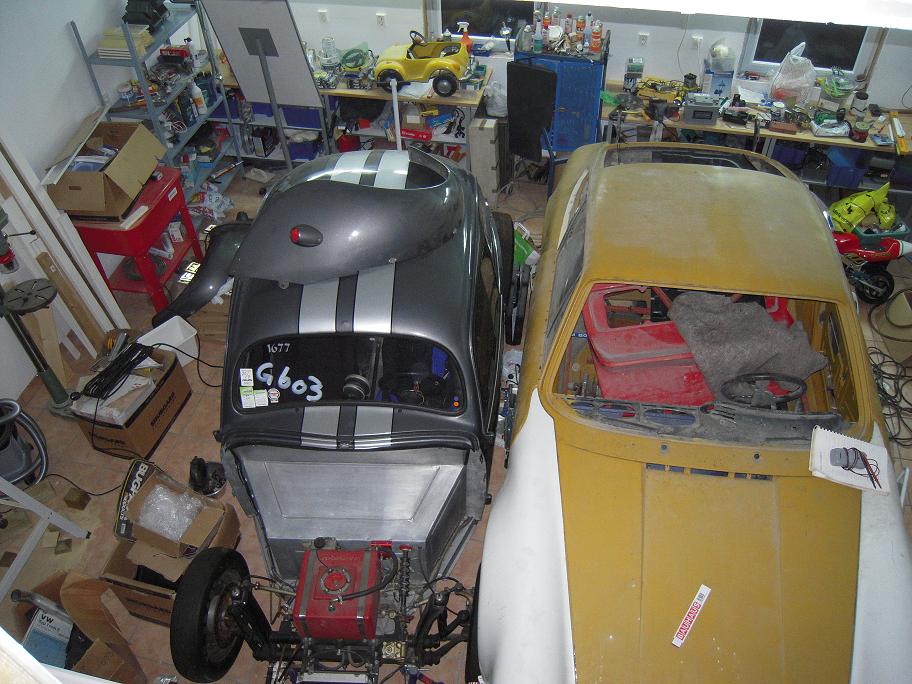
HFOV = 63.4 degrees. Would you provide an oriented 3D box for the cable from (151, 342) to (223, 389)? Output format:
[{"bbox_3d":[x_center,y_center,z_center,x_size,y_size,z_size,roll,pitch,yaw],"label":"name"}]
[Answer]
[{"bbox_3d":[-1.742,0.110,4.878,0.380,0.270,0.280,10,46,12],"label":"cable"}]

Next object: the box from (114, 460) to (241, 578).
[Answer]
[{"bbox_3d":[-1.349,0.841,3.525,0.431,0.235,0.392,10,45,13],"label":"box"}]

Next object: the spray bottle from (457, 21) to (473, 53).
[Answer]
[{"bbox_3d":[0.072,-2.428,5.906,0.122,0.260,0.083,10,45,13],"label":"spray bottle"}]

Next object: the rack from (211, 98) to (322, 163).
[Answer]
[{"bbox_3d":[-1.580,-2.077,6.735,1.050,0.660,0.500,10,46,12],"label":"rack"}]

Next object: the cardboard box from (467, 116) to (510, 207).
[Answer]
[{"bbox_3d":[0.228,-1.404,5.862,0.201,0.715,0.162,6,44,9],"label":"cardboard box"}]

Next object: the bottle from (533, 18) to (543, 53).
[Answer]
[{"bbox_3d":[0.619,-2.324,5.582,0.075,0.275,0.078,10,46,12],"label":"bottle"}]

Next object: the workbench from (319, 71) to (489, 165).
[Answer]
[{"bbox_3d":[-0.381,-1.912,6.510,1.400,0.820,0.660,10,46,12],"label":"workbench"}]

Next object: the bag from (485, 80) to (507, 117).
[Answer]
[{"bbox_3d":[0.313,-1.933,5.826,0.200,0.290,0.190,10,46,12],"label":"bag"}]

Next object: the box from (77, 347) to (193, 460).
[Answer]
[{"bbox_3d":[-1.899,0.359,4.382,0.328,0.318,0.554,9,44,12],"label":"box"}]

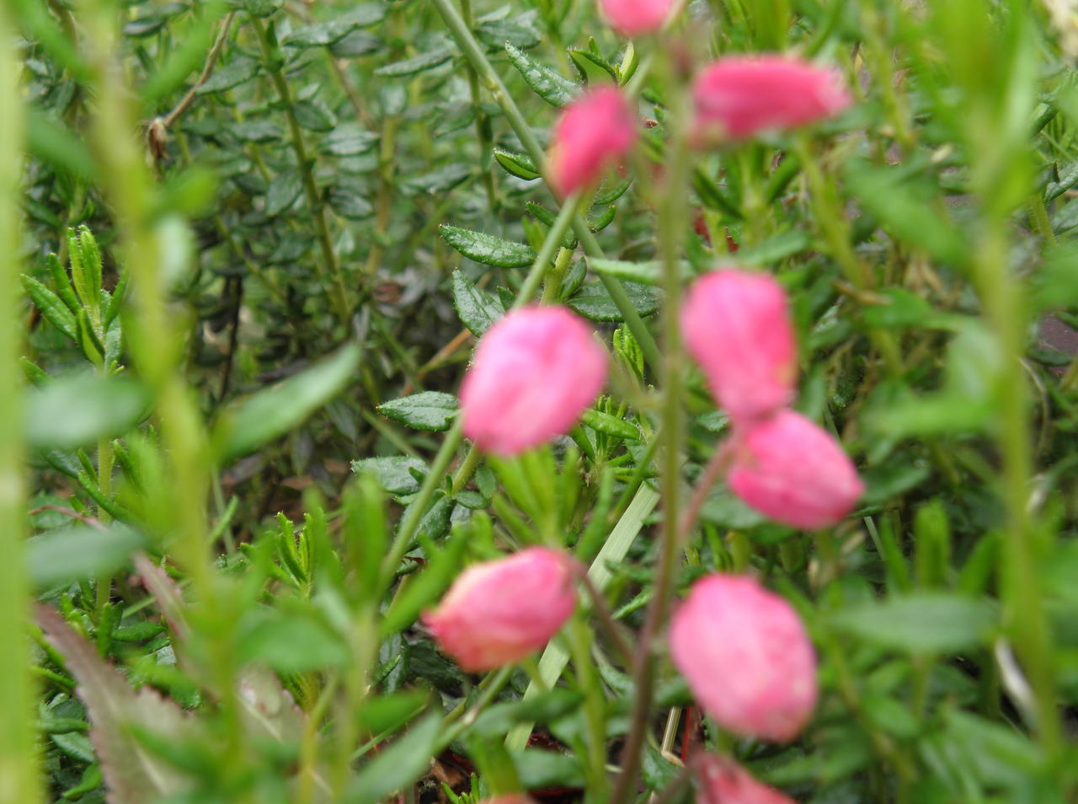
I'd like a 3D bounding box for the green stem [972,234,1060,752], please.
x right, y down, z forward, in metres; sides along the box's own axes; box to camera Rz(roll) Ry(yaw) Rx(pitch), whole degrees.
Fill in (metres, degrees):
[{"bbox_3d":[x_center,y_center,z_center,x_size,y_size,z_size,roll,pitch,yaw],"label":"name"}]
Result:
[{"bbox_3d":[0.045,0.009,0.180,0.003,0.053,0.003,-6,19,0],"label":"green stem"}]

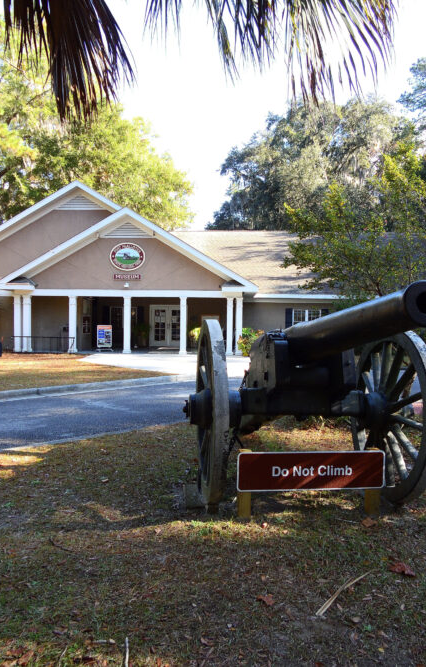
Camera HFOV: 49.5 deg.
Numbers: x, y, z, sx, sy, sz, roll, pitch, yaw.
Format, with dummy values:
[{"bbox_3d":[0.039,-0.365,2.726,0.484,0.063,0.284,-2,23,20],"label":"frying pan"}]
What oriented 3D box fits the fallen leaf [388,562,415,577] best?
[{"bbox_3d":[1.242,1.555,3.044,0.185,0.038,0.120,1,1,20],"label":"fallen leaf"}]

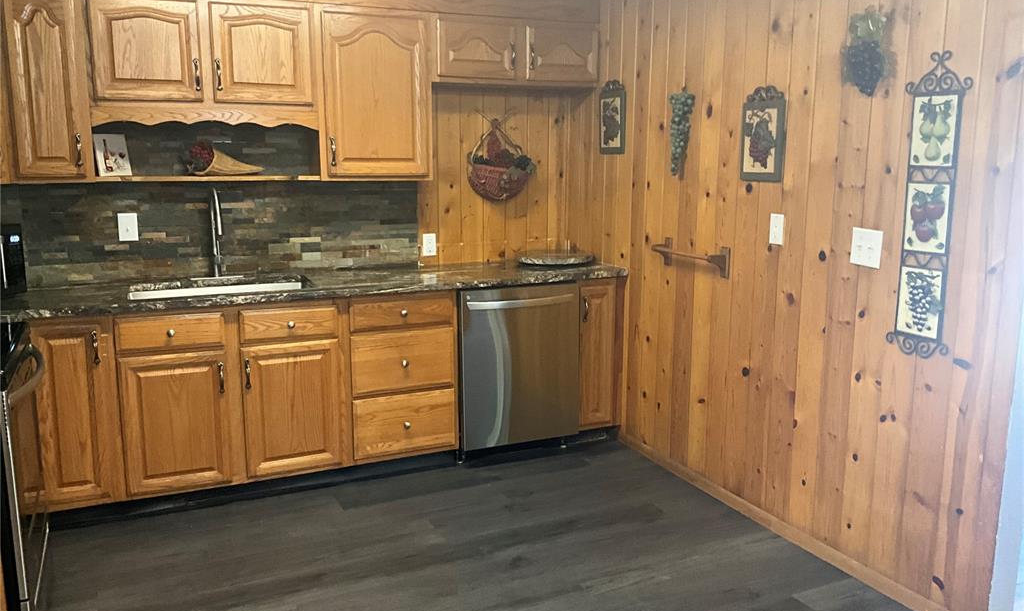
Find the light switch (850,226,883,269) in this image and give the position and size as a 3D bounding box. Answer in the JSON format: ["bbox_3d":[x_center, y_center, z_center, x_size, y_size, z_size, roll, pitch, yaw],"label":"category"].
[{"bbox_3d":[1.167,-0.190,2.835,0.013,0.120,0.120,-5,11,-24],"label":"light switch"}]

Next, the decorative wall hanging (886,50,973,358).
[{"bbox_3d":[1.257,-0.296,2.605,0.025,0.920,0.232,-5,11,-24],"label":"decorative wall hanging"}]

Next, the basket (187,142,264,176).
[{"bbox_3d":[-1.248,-0.641,3.731,0.330,0.140,0.150,-7,13,-36],"label":"basket"}]

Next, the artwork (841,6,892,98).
[{"bbox_3d":[1.132,-0.809,2.730,0.075,0.280,0.165,-5,11,-24],"label":"artwork"}]

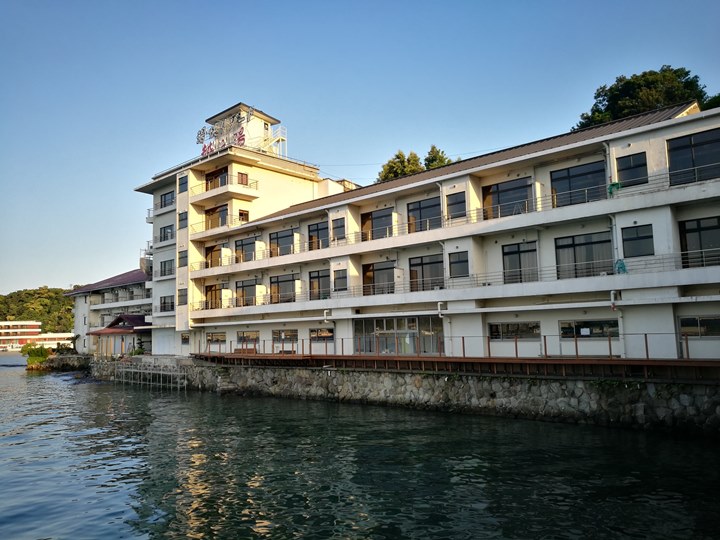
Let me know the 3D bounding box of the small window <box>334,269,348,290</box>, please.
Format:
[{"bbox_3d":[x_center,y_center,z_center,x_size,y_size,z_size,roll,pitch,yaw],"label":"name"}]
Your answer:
[{"bbox_3d":[-1.134,0.637,33.387,1.043,1.215,0.120,-7,-8,42],"label":"small window"}]

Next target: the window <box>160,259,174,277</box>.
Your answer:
[{"bbox_3d":[-16.663,-0.104,48.649,2.260,1.297,0.120,-7,-8,42],"label":"window"}]

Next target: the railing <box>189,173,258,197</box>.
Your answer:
[{"bbox_3d":[-10.601,-6.231,43.751,5.173,0.761,2.700,-7,-8,42],"label":"railing"}]

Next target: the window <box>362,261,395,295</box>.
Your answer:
[{"bbox_3d":[1.125,0.618,32.445,2.527,2.021,0.120,-7,-8,42],"label":"window"}]

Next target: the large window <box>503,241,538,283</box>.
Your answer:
[{"bbox_3d":[7.589,-0.231,26.575,1.740,2.066,0.120,-7,-8,42],"label":"large window"}]

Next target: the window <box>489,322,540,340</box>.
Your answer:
[{"bbox_3d":[7.252,2.918,26.431,2.658,0.875,0.120,-7,-8,42],"label":"window"}]

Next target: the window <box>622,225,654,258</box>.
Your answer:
[{"bbox_3d":[11.062,-1.122,22.324,1.120,1.196,0.120,-7,-8,42],"label":"window"}]

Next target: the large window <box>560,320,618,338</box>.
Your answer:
[{"bbox_3d":[9.799,2.592,24.118,2.528,0.850,0.120,-7,-8,42],"label":"large window"}]

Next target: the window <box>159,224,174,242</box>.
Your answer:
[{"bbox_3d":[-16.834,-3.134,49.044,2.284,1.262,0.120,-7,-8,42],"label":"window"}]

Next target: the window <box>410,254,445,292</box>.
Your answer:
[{"bbox_3d":[3.658,0.296,30.144,2.408,2.016,0.120,-7,-8,42],"label":"window"}]

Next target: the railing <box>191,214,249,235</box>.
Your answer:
[{"bbox_3d":[-10.611,-3.280,43.324,5.173,0.845,2.400,-7,-8,42],"label":"railing"}]

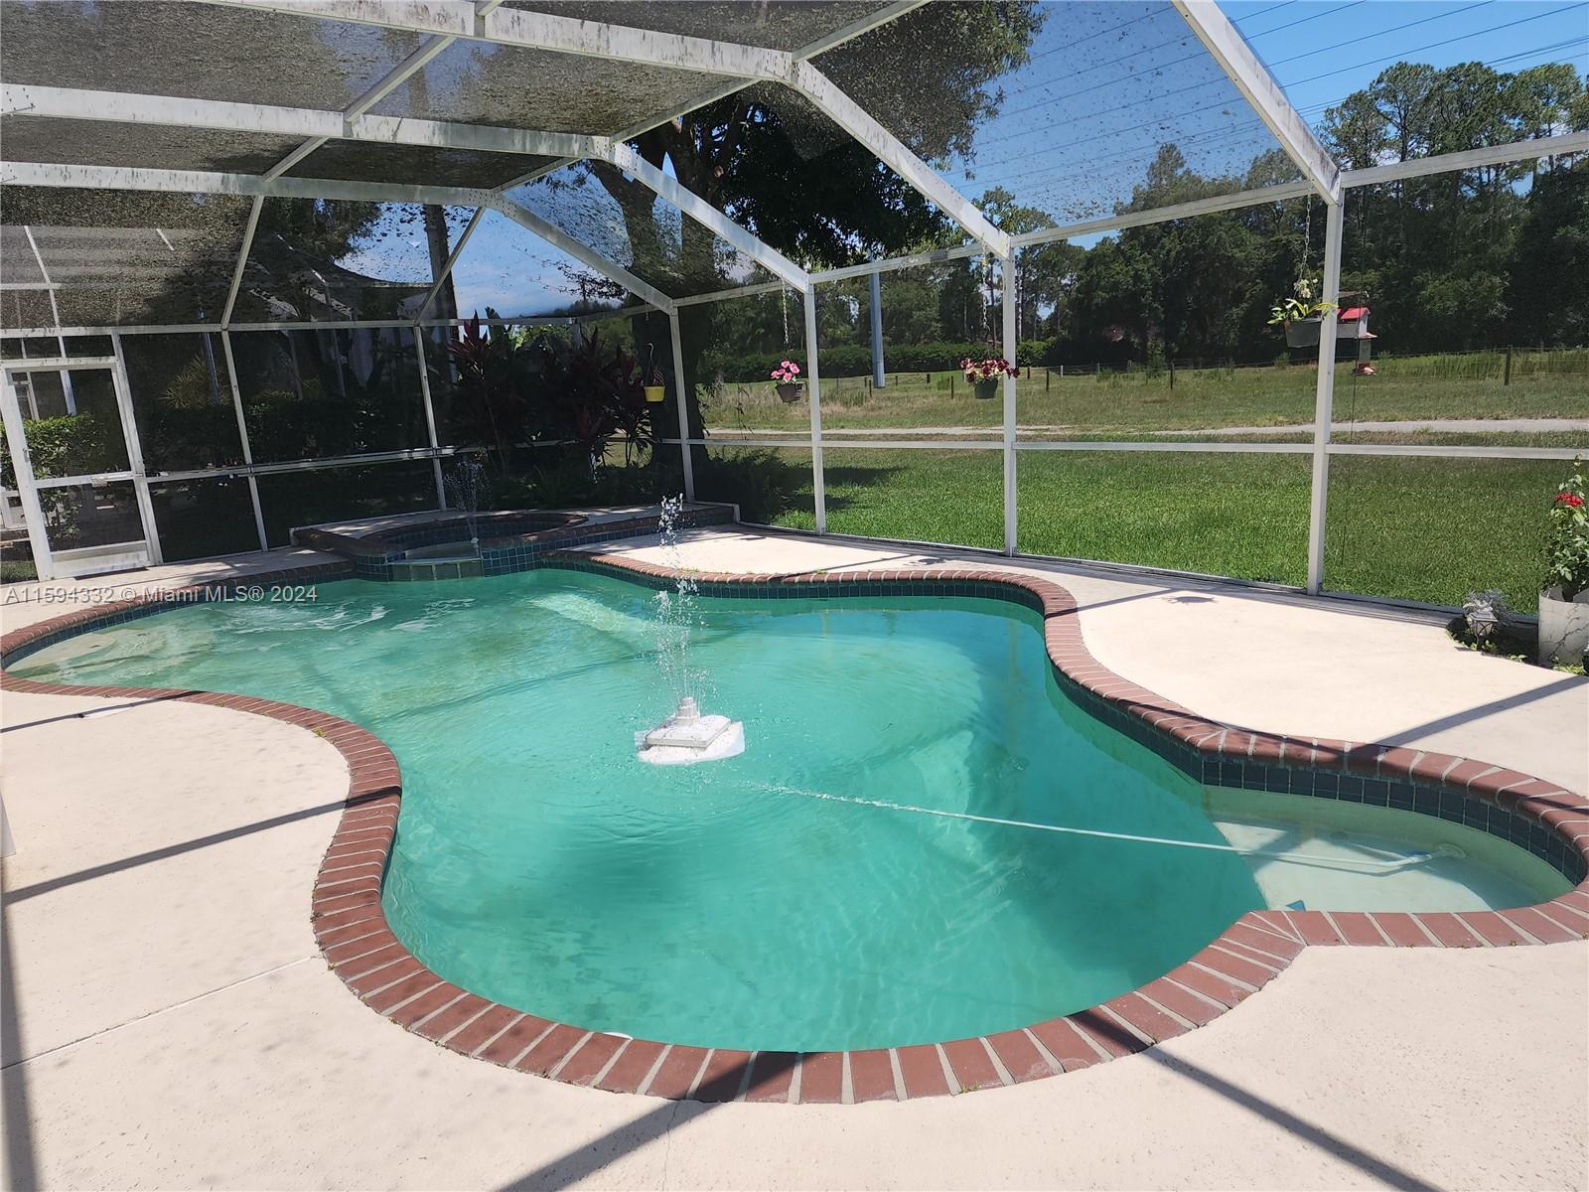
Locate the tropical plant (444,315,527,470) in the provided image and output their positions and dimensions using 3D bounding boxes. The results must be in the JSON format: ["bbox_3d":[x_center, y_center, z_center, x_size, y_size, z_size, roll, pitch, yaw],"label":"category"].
[{"bbox_3d":[-3.901,-2.488,13.373,1.017,2.081,1.000,-7,13,-15],"label":"tropical plant"}]

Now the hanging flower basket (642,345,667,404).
[{"bbox_3d":[-1.695,-2.684,12.761,0.284,0.721,0.260,-5,12,-7],"label":"hanging flower basket"}]

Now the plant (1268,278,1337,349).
[{"bbox_3d":[3.192,-1.775,6.642,0.387,0.424,0.360,2,13,25],"label":"plant"}]

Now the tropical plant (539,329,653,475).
[{"bbox_3d":[-2.494,-2.385,13.363,1.426,1.946,1.250,-6,12,-10],"label":"tropical plant"}]

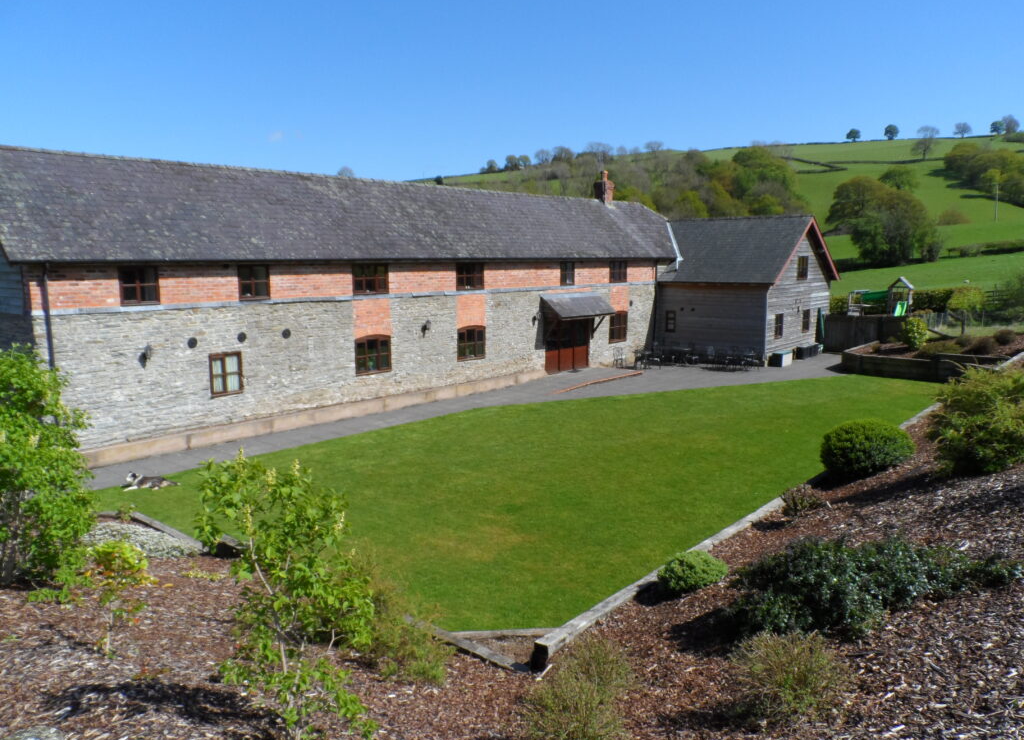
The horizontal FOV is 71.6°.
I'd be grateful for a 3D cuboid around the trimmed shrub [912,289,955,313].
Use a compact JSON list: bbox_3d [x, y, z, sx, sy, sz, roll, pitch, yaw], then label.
[{"bbox_3d":[25.509,-4.146,43.000,2.190,1.570,1.314,5,10,30],"label":"trimmed shrub"}]

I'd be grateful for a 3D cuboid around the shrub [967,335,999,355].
[{"bbox_3d":[16.693,-0.904,25.200,0.944,0.714,0.897,6,11,33],"label":"shrub"}]

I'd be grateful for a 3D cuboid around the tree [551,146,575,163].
[{"bbox_3d":[21.326,-90.415,300.000,10.407,7.761,9.886,0,9,4],"label":"tree"}]

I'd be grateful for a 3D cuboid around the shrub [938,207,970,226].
[{"bbox_3d":[93.234,-32.425,150.000,6.112,4.137,5.195,5,10,31],"label":"shrub"}]

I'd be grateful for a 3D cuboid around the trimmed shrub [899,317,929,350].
[{"bbox_3d":[15.432,-1.401,27.300,0.981,1.313,0.981,5,10,29],"label":"trimmed shrub"}]

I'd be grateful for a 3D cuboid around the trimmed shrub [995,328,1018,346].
[{"bbox_3d":[18.277,-1.203,26.300,0.658,0.670,0.625,6,11,34],"label":"trimmed shrub"}]

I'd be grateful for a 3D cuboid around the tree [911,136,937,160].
[{"bbox_3d":[168.030,-90.460,290.000,9.076,9.461,8.623,5,10,29],"label":"tree"}]

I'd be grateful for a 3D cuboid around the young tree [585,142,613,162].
[{"bbox_3d":[36.528,-91.468,300.000,12.040,8.981,11.438,1,9,7],"label":"young tree"}]

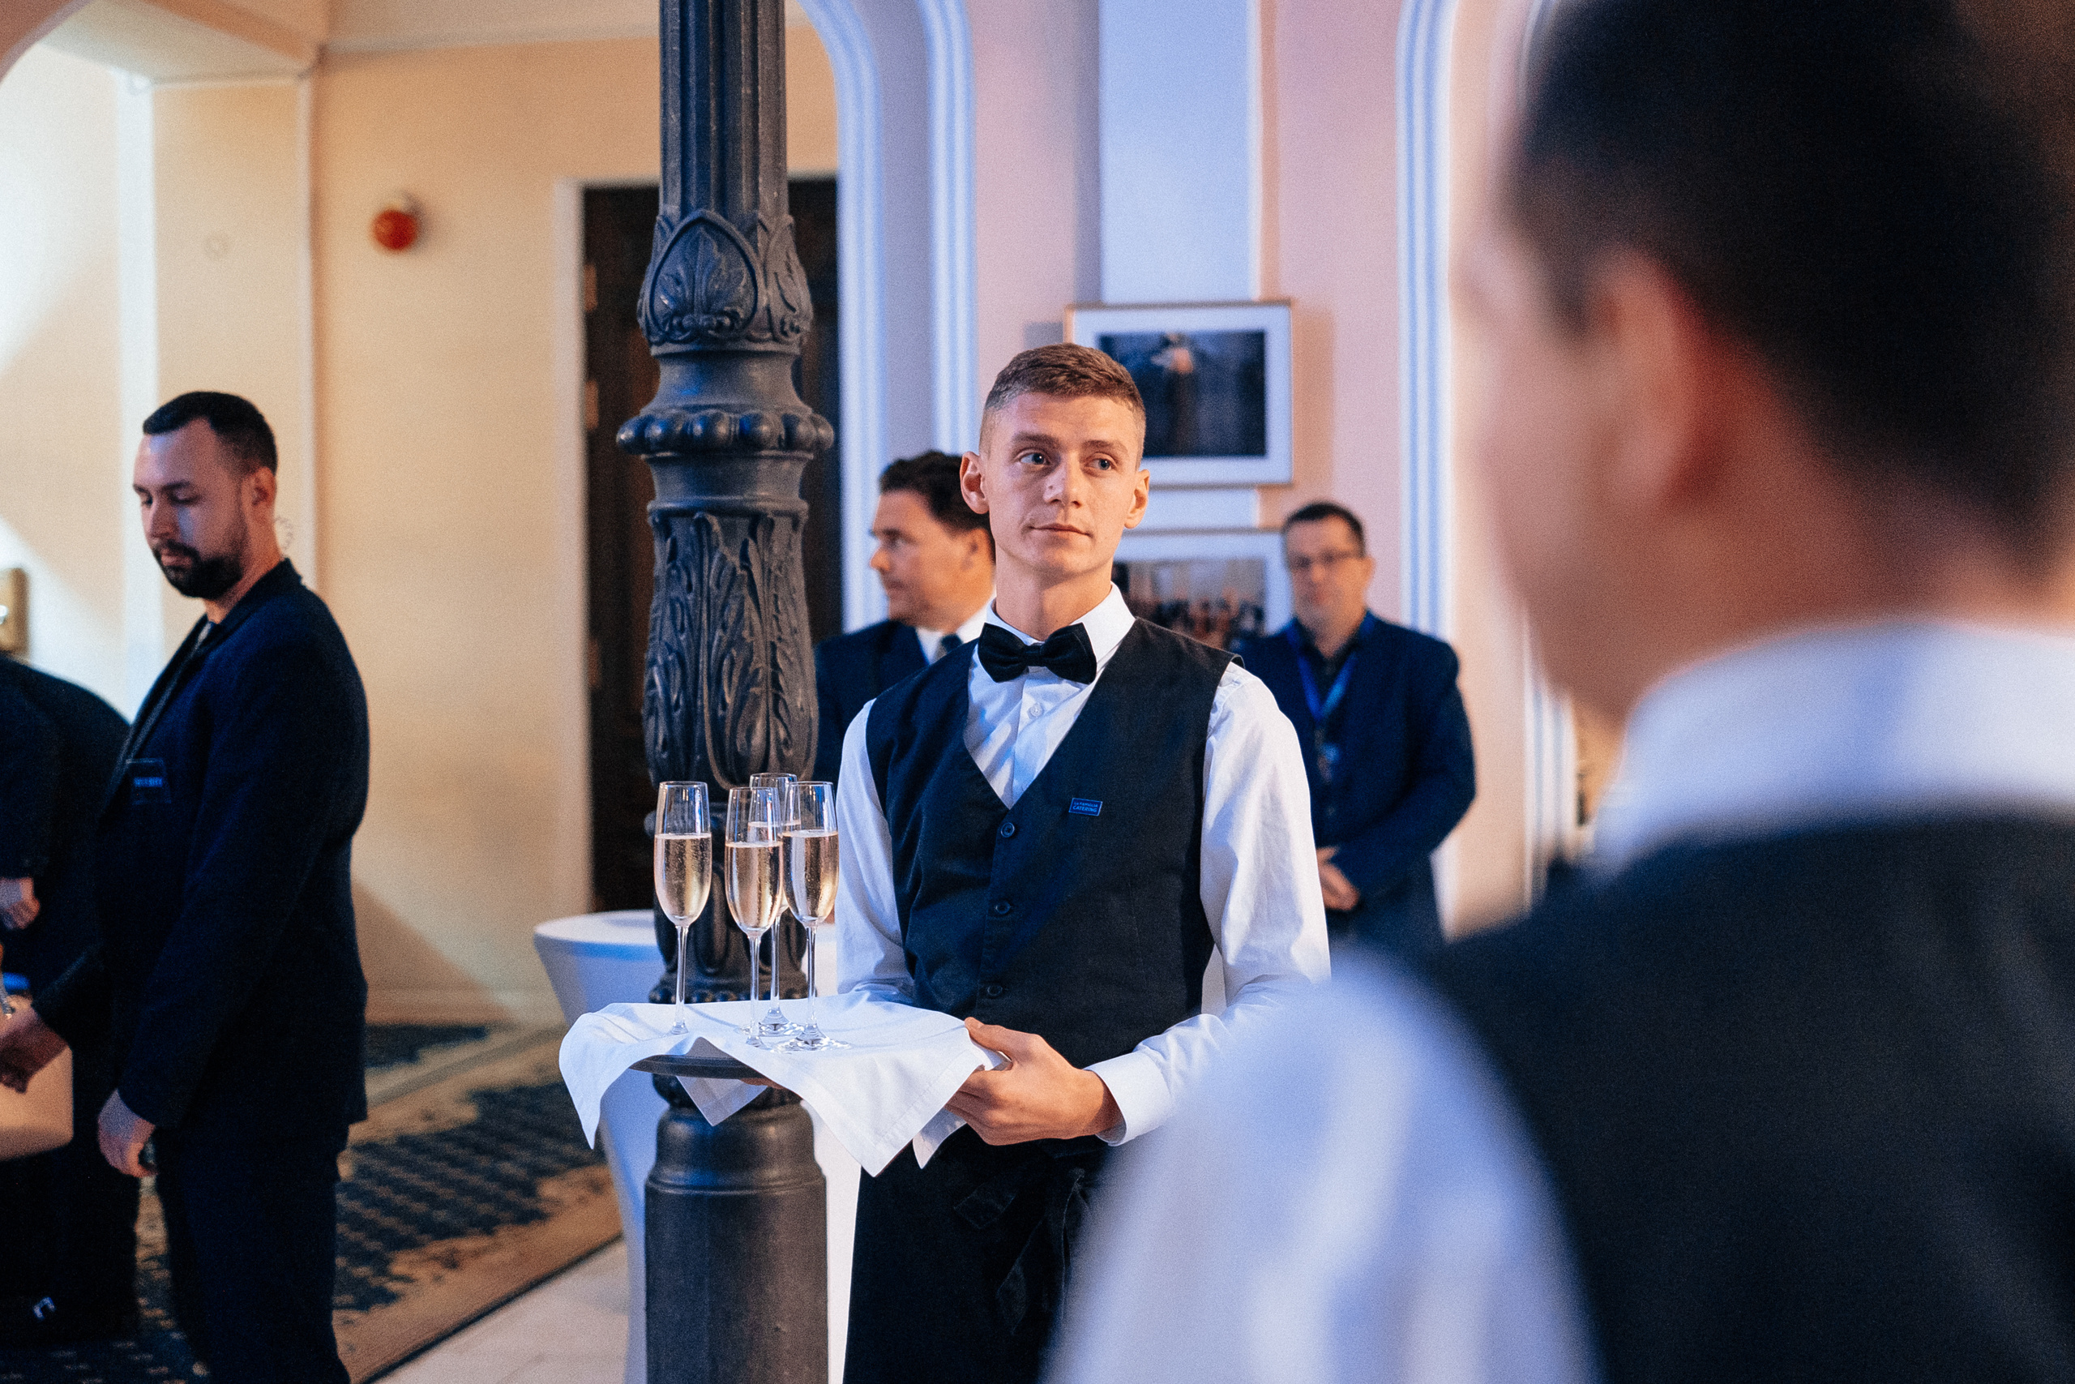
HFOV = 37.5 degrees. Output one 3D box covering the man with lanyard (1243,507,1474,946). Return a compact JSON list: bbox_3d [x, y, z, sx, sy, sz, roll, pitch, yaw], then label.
[{"bbox_3d":[0.580,0.538,5.961,0.540,1.804,0.340,-1,1,7],"label":"man with lanyard"}]

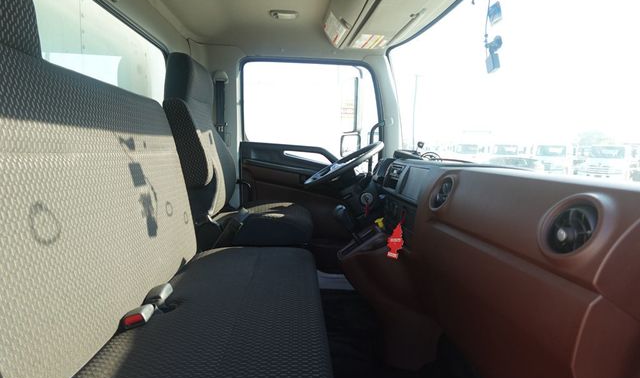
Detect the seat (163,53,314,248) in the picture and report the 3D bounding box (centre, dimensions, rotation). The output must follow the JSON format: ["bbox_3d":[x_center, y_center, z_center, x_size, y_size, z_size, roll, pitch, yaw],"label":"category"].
[{"bbox_3d":[-0.374,-0.137,1.804,0.690,1.040,0.530,0,7,-2],"label":"seat"}]

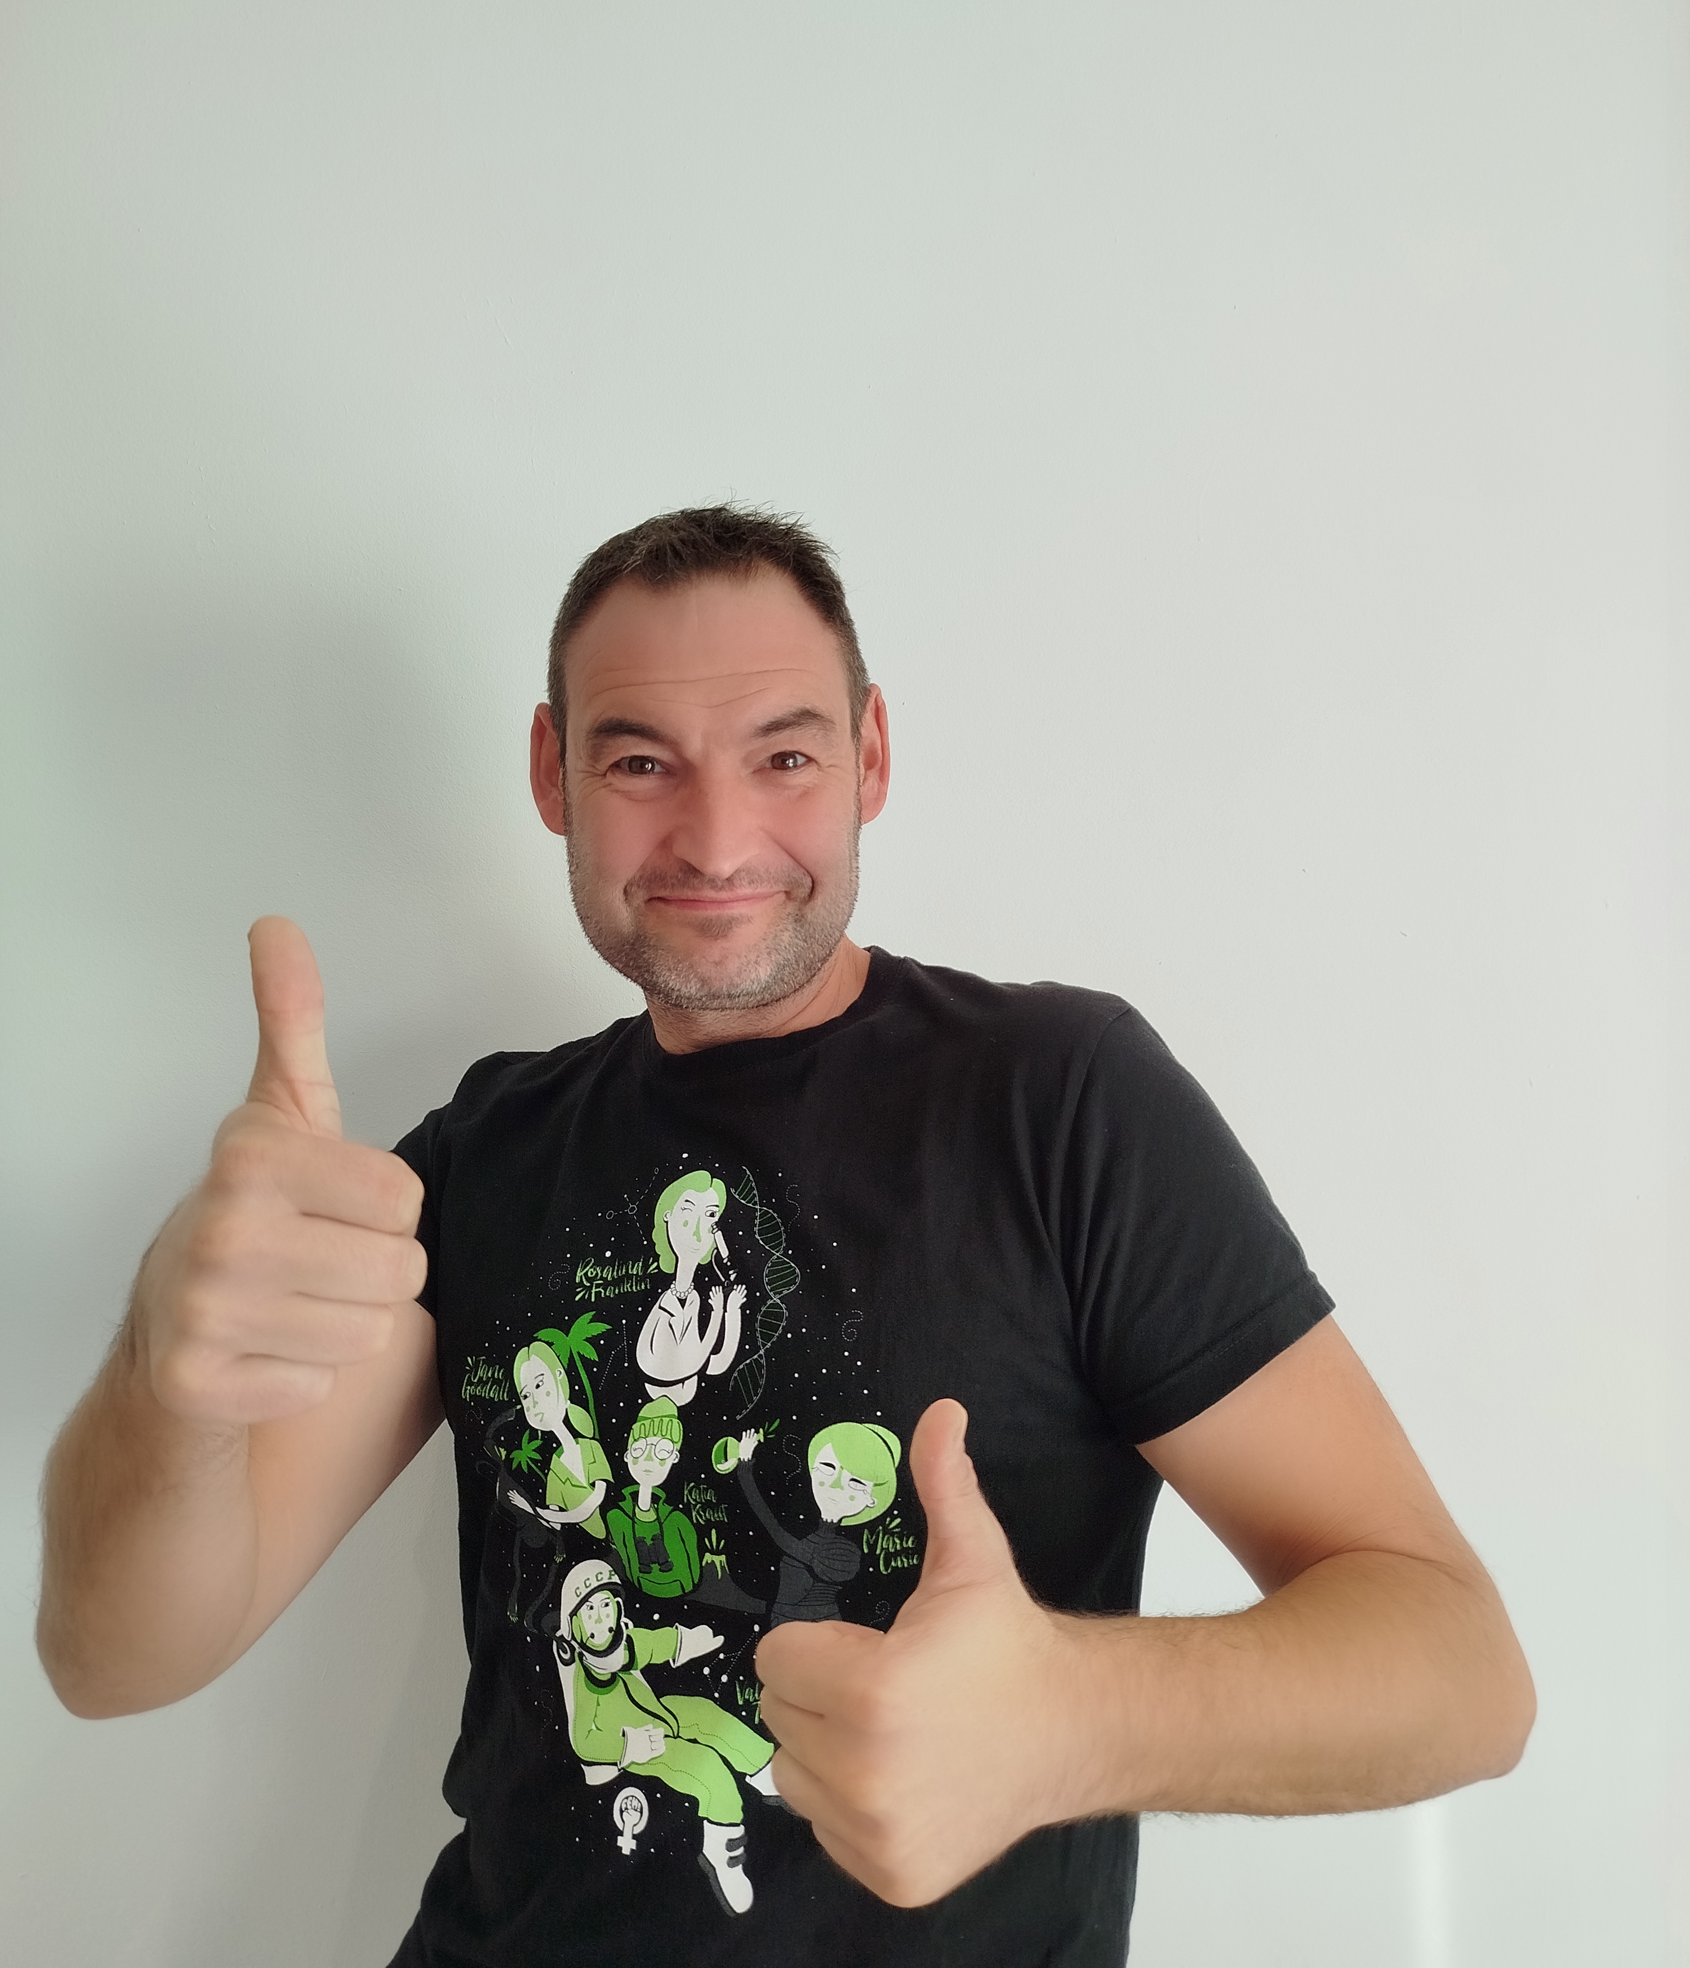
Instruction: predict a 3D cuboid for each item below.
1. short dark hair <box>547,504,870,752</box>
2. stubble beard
[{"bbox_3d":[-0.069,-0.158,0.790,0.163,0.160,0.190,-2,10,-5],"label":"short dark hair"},{"bbox_3d":[-0.065,-0.033,0.737,0.145,0.087,0.105,-2,10,-5],"label":"stubble beard"}]

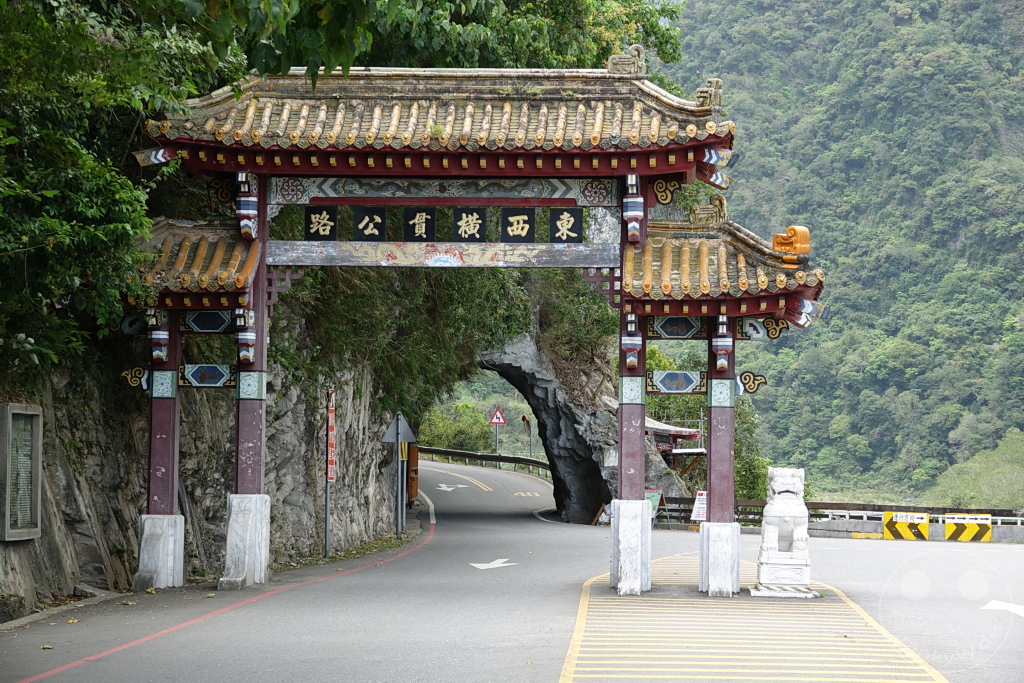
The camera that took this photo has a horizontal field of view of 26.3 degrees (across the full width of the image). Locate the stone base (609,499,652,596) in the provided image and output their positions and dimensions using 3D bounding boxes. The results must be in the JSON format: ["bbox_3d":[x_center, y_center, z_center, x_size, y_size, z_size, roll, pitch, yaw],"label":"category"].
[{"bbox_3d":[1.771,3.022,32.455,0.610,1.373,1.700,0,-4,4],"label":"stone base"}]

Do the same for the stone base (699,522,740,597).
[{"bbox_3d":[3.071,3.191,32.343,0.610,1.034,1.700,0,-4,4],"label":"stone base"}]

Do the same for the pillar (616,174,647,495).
[{"bbox_3d":[1.804,-0.102,32.665,0.400,4.904,0.410,0,-4,4],"label":"pillar"}]

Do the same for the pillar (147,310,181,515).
[{"bbox_3d":[-5.252,1.065,33.129,0.400,3.108,0.410,0,-4,4],"label":"pillar"}]

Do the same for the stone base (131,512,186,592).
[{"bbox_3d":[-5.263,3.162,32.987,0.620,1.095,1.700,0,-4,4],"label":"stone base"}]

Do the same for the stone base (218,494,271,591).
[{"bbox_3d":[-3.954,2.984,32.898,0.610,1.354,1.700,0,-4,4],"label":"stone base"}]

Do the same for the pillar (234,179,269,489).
[{"bbox_3d":[-3.918,-0.122,33.107,0.400,4.872,0.410,0,-4,4],"label":"pillar"}]

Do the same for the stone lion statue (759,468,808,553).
[{"bbox_3d":[3.962,2.462,31.822,0.690,1.275,0.900,0,-4,4],"label":"stone lion statue"}]

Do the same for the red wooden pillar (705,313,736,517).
[{"bbox_3d":[3.107,1.148,32.480,0.400,3.077,0.410,0,-4,4],"label":"red wooden pillar"}]

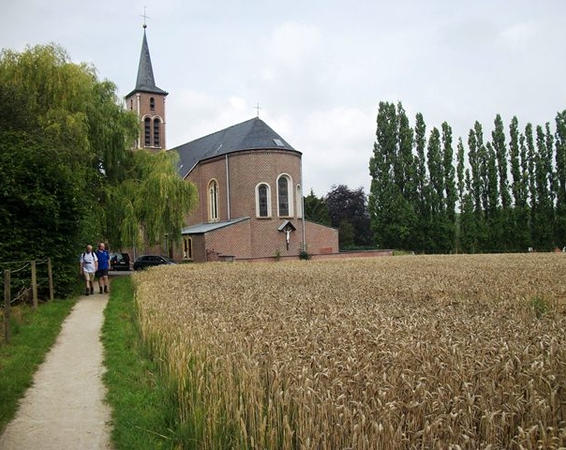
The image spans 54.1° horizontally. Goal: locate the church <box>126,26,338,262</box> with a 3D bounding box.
[{"bbox_3d":[-11.981,-14.384,77.646,18.500,39.200,40.000,0,-2,-36],"label":"church"}]

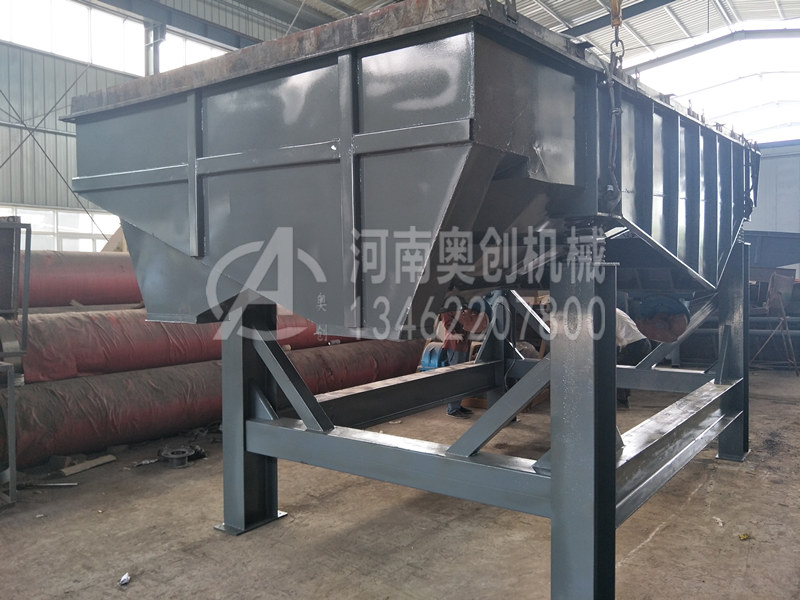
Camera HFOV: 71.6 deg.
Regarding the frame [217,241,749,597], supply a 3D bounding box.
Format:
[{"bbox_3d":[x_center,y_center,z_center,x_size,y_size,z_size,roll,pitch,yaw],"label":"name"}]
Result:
[{"bbox_3d":[1.020,0.530,4.570,2.600,1.950,3.850,0,1,40],"label":"frame"}]

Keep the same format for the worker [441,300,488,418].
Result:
[{"bbox_3d":[0.730,0.710,7.200,0.500,1.620,0.500,-1,0,14],"label":"worker"}]

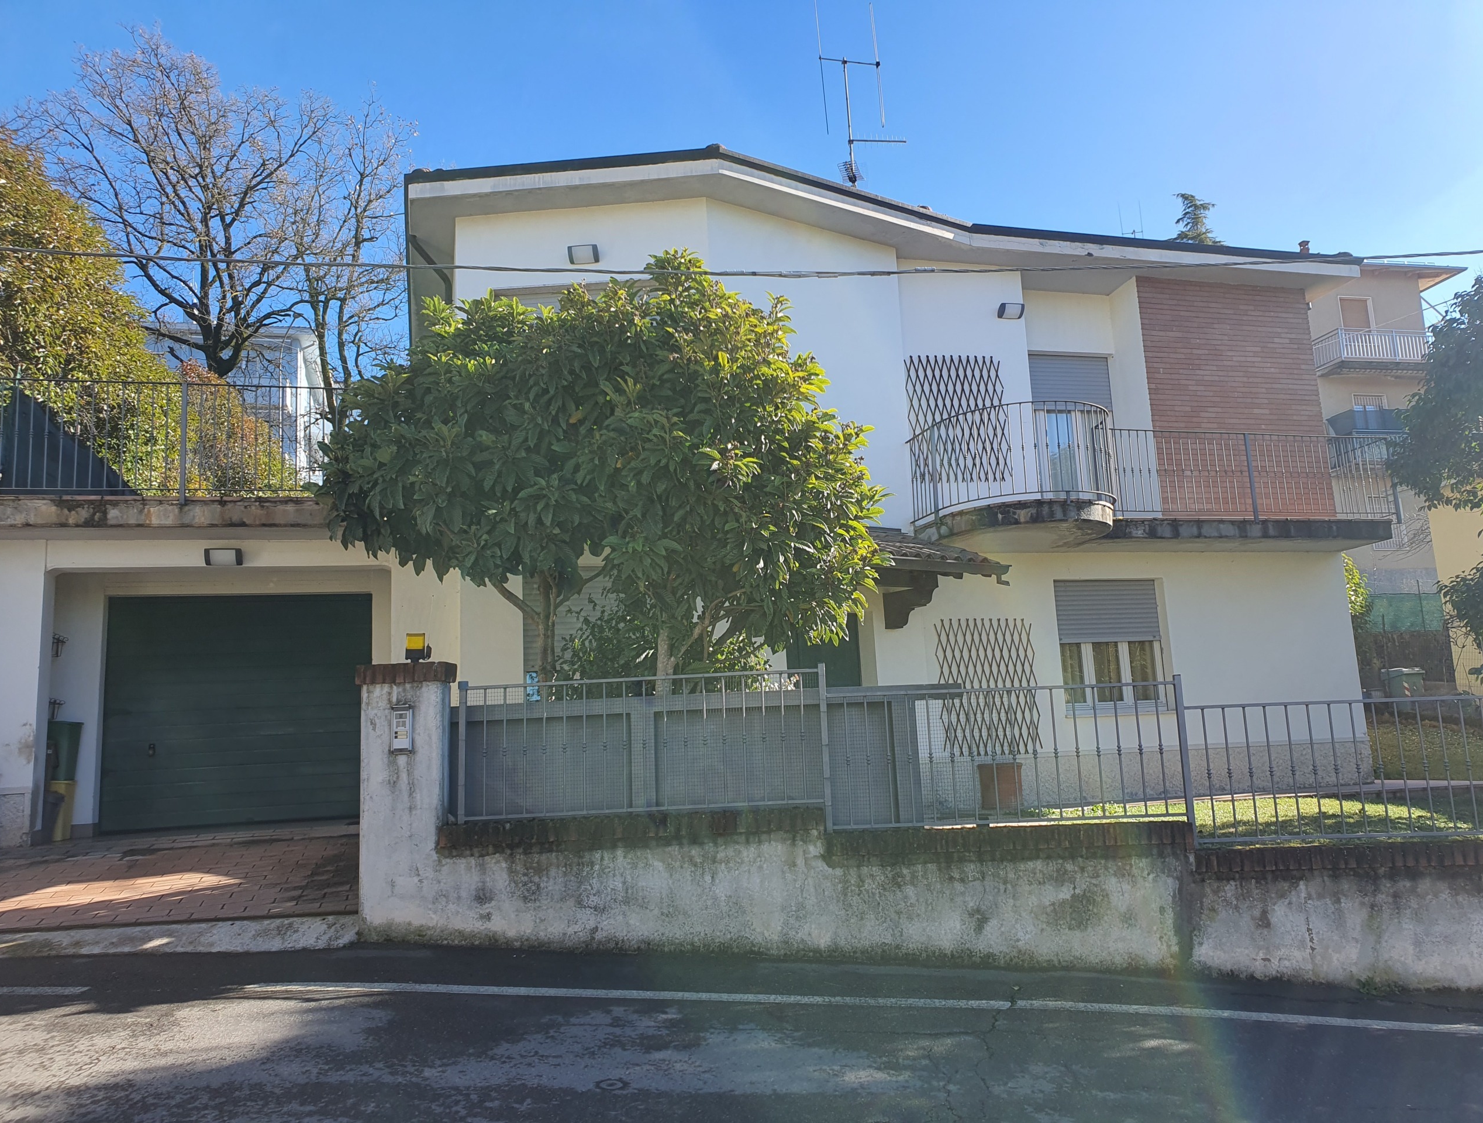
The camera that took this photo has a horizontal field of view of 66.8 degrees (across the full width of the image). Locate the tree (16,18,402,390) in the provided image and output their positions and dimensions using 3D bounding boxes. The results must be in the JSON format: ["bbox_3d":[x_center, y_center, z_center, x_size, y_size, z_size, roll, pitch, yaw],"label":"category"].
[{"bbox_3d":[-9.379,-5.011,19.818,7.000,9.000,6.500,2,-9,-26],"label":"tree"}]

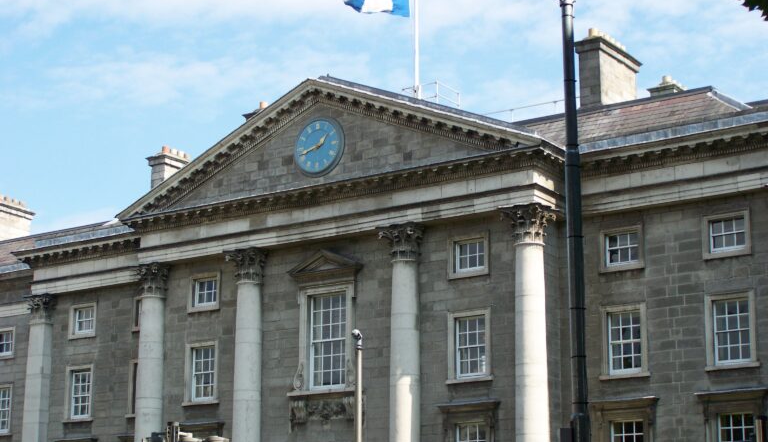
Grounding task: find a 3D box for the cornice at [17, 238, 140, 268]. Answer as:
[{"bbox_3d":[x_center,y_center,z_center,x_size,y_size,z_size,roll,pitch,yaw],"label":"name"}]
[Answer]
[{"bbox_3d":[-12.615,1.351,65.960,8.400,0.900,0.900,-9,-16,34],"label":"cornice"}]

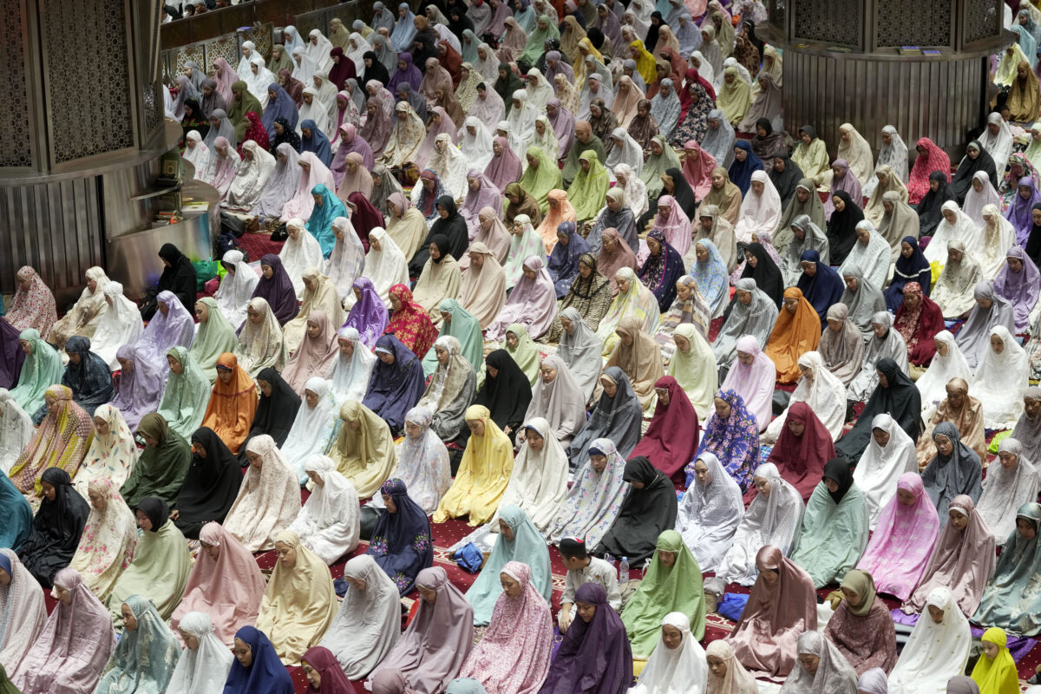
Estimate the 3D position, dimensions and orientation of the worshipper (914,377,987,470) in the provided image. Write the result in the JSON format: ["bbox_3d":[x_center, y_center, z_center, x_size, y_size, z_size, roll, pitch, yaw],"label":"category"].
[{"bbox_3d":[3.496,0.605,16.375,0.529,0.773,0.693,9,21,28],"label":"worshipper"}]

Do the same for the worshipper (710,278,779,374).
[{"bbox_3d":[2.195,-0.272,20.029,0.500,0.810,0.720,11,21,34],"label":"worshipper"}]

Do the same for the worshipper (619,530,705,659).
[{"bbox_3d":[0.965,1.633,13.747,0.520,0.810,0.690,9,17,34],"label":"worshipper"}]

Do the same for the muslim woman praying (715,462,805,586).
[{"bbox_3d":[1.795,1.247,15.055,0.550,0.813,0.751,10,22,30],"label":"muslim woman praying"}]

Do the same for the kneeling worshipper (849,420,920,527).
[{"bbox_3d":[2.930,0.968,16.230,0.520,0.817,0.690,9,17,34],"label":"kneeling worshipper"}]

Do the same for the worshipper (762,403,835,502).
[{"bbox_3d":[2.241,0.844,16.429,0.520,0.820,0.720,10,20,31],"label":"worshipper"}]

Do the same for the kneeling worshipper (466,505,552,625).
[{"bbox_3d":[-0.088,1.490,14.475,0.514,0.786,0.682,11,22,31],"label":"kneeling worshipper"}]

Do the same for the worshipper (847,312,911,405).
[{"bbox_3d":[3.294,0.043,18.581,0.521,0.797,0.708,9,21,28],"label":"worshipper"}]

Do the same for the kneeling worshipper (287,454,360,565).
[{"bbox_3d":[-1.467,1.165,14.970,0.487,0.799,0.646,10,22,30],"label":"kneeling worshipper"}]

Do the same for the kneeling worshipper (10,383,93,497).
[{"bbox_3d":[-3.951,0.718,16.911,0.523,0.822,0.715,12,23,34],"label":"kneeling worshipper"}]

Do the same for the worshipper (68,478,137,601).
[{"bbox_3d":[-3.102,1.351,15.152,0.480,0.800,0.660,8,19,27],"label":"worshipper"}]

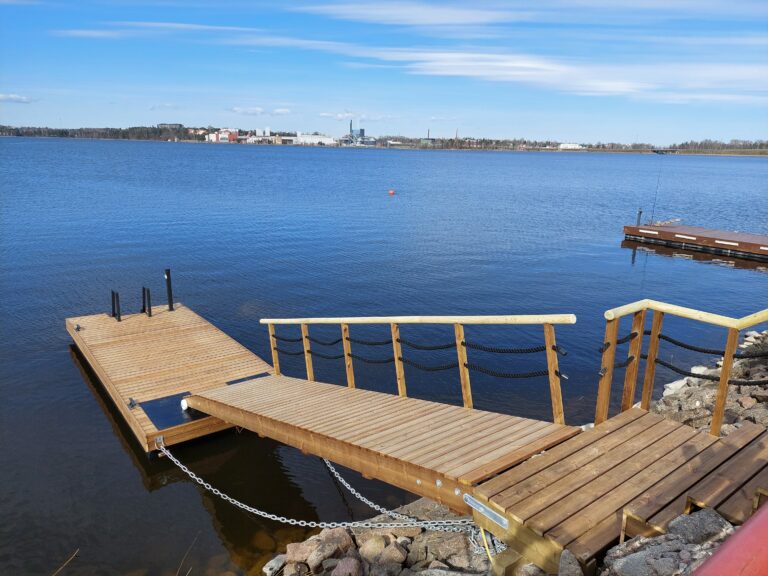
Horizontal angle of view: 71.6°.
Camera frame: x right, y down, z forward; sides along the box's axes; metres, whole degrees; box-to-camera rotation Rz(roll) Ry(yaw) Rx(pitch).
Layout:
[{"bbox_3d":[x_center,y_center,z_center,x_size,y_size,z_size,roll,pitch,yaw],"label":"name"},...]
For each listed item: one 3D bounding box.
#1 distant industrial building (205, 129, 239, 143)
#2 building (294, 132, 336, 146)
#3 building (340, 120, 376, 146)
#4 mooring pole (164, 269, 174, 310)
[{"bbox_3d":[-265.915,-251.096,876.778,50.086,21.913,38.000,-3,16,-16],"label":"distant industrial building"},{"bbox_3d":[-116.822,-253.255,908.138,67.833,22.611,45.000,-1,15,-7],"label":"building"},{"bbox_3d":[-45.023,-272.788,940.191,60.334,43.575,42.000,0,15,-3],"label":"building"},{"bbox_3d":[-4.862,0.052,12.103,0.105,0.962,0.105,-11,19,-38],"label":"mooring pole"}]

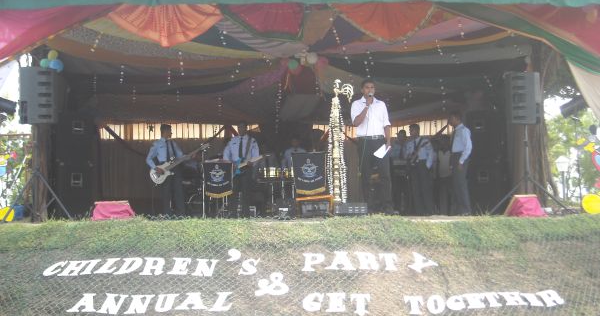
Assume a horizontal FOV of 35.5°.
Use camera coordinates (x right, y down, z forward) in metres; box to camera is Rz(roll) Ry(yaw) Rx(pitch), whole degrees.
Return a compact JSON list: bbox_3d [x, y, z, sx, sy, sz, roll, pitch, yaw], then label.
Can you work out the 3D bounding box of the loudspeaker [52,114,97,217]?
[{"bbox_3d":[-3.654,0.130,15.200,0.670,1.700,0.560,1,-4,-8],"label":"loudspeaker"}]

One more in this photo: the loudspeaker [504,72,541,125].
[{"bbox_3d":[2.853,-0.763,12.000,0.400,0.680,0.420,-2,-4,32],"label":"loudspeaker"}]

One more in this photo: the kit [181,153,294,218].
[{"bbox_3d":[-1.110,0.478,16.900,2.100,1.200,1.300,0,-4,0],"label":"kit"}]

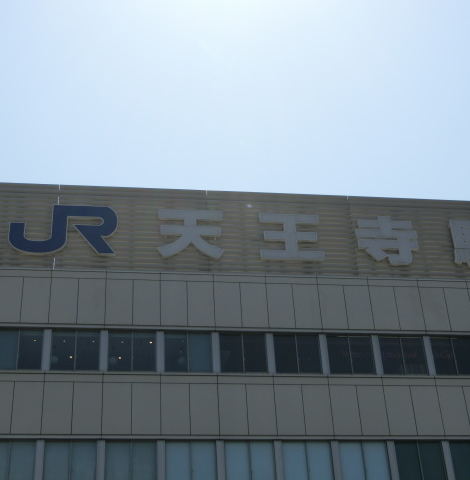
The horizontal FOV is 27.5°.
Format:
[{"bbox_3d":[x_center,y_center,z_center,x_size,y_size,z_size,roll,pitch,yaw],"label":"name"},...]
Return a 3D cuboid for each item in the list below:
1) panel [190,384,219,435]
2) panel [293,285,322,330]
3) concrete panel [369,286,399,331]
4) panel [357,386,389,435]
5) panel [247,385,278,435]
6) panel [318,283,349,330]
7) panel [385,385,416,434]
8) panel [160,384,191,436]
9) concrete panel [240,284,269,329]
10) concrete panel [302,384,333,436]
[{"bbox_3d":[-1.069,5.877,33.351,0.990,1.894,0.120,2,-34,-8],"label":"panel"},{"bbox_3d":[2.418,2.265,32.583,0.900,1.720,0.120,2,-34,-8],"label":"panel"},{"bbox_3d":[5.507,2.549,35.503,0.970,1.859,0.100,2,-34,-8],"label":"concrete panel"},{"bbox_3d":[4.730,5.884,33.135,0.970,1.865,0.100,2,-34,-8],"label":"panel"},{"bbox_3d":[0.905,5.773,32.606,0.970,1.857,0.100,2,-34,-8],"label":"panel"},{"bbox_3d":[3.676,2.546,36.336,0.990,1.884,0.120,2,-34,-8],"label":"panel"},{"bbox_3d":[5.707,5.927,33.269,0.970,1.857,0.100,2,-34,-8],"label":"panel"},{"bbox_3d":[-1.976,5.681,32.208,0.970,1.857,0.100,2,-34,-8],"label":"panel"},{"bbox_3d":[0.705,2.451,35.927,0.990,1.884,0.120,2,-34,-8],"label":"concrete panel"},{"bbox_3d":[2.604,5.406,30.510,0.900,1.724,0.120,2,-34,-8],"label":"concrete panel"}]

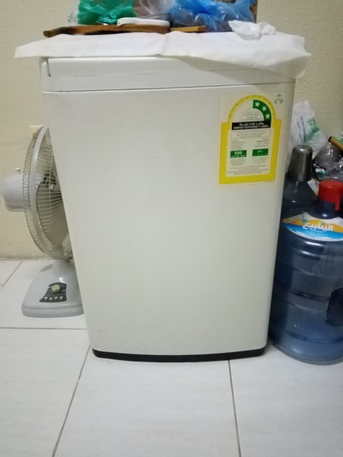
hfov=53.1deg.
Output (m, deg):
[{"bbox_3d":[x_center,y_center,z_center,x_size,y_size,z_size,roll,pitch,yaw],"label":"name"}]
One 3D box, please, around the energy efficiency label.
[{"bbox_3d":[0.163,-0.179,0.707,0.123,0.178,0.008,-4,28,-4],"label":"energy efficiency label"}]

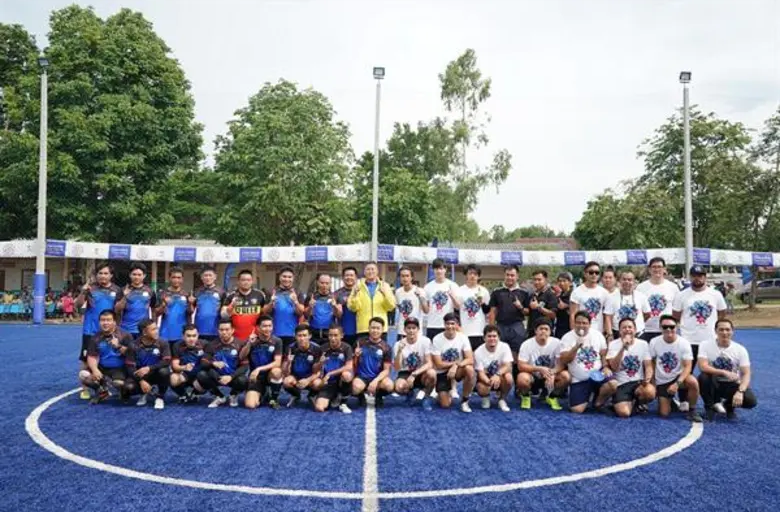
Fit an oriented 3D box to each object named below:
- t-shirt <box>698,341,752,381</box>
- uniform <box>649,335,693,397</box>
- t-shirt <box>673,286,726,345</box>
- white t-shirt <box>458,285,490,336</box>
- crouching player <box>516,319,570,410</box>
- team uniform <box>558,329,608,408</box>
[{"bbox_3d":[3.832,1.209,6.950,0.530,0.481,0.360,0,-2,25],"label":"t-shirt"},{"bbox_3d":[3.218,1.256,6.959,0.500,0.710,0.400,0,-2,8],"label":"uniform"},{"bbox_3d":[3.648,0.704,7.150,0.560,0.690,0.340,0,-2,20],"label":"t-shirt"},{"bbox_3d":[1.094,0.714,7.950,0.450,0.680,0.280,0,-2,7],"label":"white t-shirt"},{"bbox_3d":[1.881,1.292,7.437,0.640,1.050,0.700,0,-2,9],"label":"crouching player"},{"bbox_3d":[2.270,1.304,7.080,0.560,0.916,0.480,0,-2,12],"label":"team uniform"}]

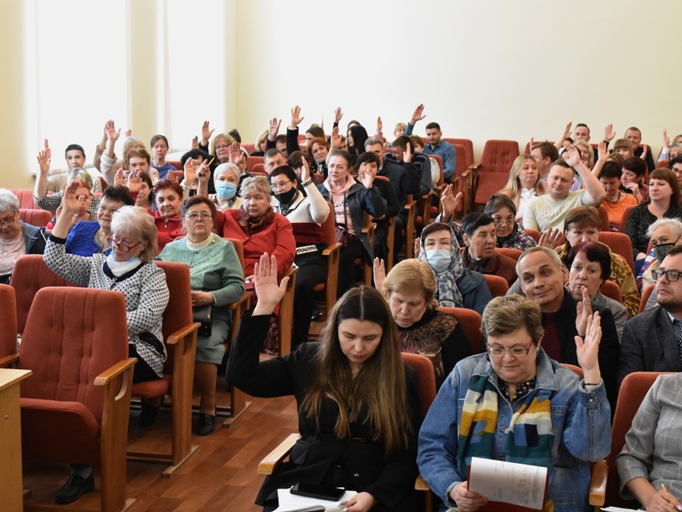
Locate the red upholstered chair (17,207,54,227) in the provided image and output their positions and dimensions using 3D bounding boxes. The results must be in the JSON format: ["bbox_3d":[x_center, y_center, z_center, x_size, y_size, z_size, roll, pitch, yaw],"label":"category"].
[{"bbox_3d":[-2.274,0.173,8.662,0.570,0.930,0.620,3,9,14],"label":"red upholstered chair"}]

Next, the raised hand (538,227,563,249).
[{"bbox_3d":[1.135,-0.086,6.900,0.120,0.160,0.060,9,9,8],"label":"raised hand"}]

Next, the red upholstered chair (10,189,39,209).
[{"bbox_3d":[-2.436,0.006,9.556,0.542,0.955,0.591,3,9,14],"label":"red upholstered chair"}]

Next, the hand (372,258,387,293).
[{"bbox_3d":[0.184,0.095,6.050,0.085,0.170,0.050,-2,9,-14],"label":"hand"}]

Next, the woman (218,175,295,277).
[{"bbox_3d":[-0.554,0.143,7.836,0.552,1.266,0.709,2,9,11],"label":"woman"}]

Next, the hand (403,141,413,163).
[{"bbox_3d":[0.595,-0.929,11.375,0.064,0.187,0.089,-5,10,-30],"label":"hand"}]

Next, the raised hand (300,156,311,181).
[{"bbox_3d":[-0.244,-0.589,8.662,0.064,0.187,0.089,-15,6,-25],"label":"raised hand"}]

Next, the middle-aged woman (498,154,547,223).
[{"bbox_3d":[1.335,-0.111,9.626,0.500,1.250,0.700,2,9,8],"label":"middle-aged woman"}]

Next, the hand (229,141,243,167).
[{"bbox_3d":[-0.829,-0.813,10.100,0.095,0.180,0.060,1,9,0],"label":"hand"}]

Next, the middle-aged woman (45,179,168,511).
[{"bbox_3d":[-1.145,0.354,6.082,0.611,1.379,0.837,5,10,24],"label":"middle-aged woman"}]

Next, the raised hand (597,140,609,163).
[{"bbox_3d":[2.153,-0.857,10.500,0.095,0.180,0.060,2,9,8],"label":"raised hand"}]

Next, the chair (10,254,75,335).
[{"bbox_3d":[-1.576,0.504,6.462,0.542,0.955,0.571,3,9,14],"label":"chair"}]

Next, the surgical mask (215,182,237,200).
[{"bbox_3d":[-0.812,-0.462,9.100,0.140,0.115,0.080,0,12,-2],"label":"surgical mask"}]

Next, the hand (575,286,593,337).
[{"bbox_3d":[0.899,0.205,4.736,0.064,0.187,0.089,-7,9,-30],"label":"hand"}]

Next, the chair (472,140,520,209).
[{"bbox_3d":[1.897,-0.888,15.577,0.542,0.955,0.561,3,9,14],"label":"chair"}]

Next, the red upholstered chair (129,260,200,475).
[{"bbox_3d":[-1.020,0.531,6.483,0.580,0.930,0.620,3,9,14],"label":"red upholstered chair"}]

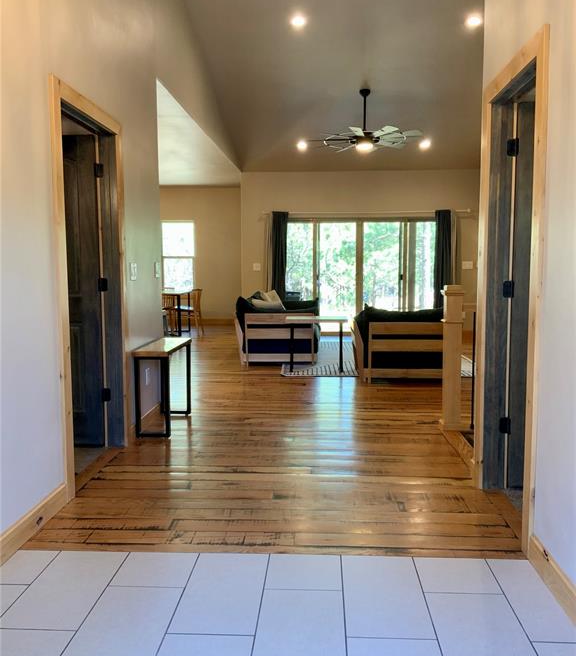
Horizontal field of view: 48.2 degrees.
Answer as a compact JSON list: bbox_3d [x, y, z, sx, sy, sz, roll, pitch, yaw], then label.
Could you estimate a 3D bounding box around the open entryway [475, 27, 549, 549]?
[{"bbox_3d":[1.077,-0.132,3.021,0.150,2.145,0.910,0,6,3],"label":"open entryway"}]

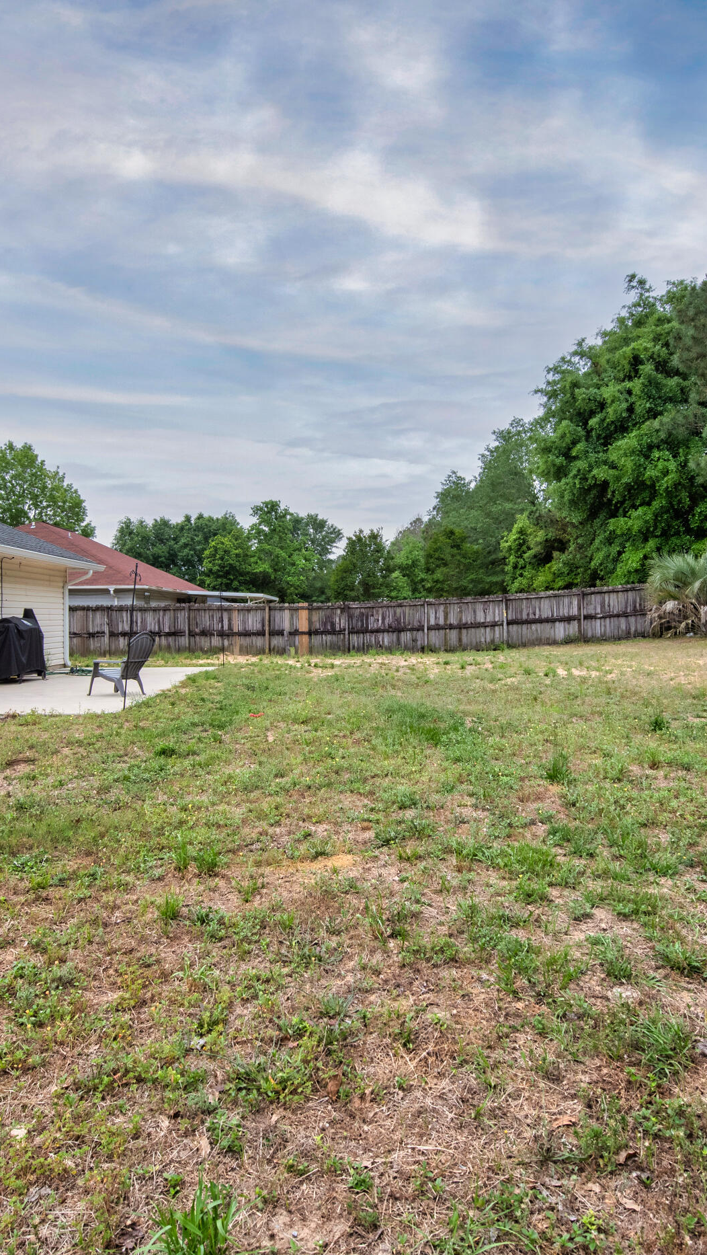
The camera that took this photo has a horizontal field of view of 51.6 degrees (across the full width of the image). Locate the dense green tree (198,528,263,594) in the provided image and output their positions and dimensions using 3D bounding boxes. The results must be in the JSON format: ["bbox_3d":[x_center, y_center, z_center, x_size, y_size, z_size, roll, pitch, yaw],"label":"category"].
[{"bbox_3d":[-6.076,-2.100,36.000,3.255,5.642,3.255,0,1,0],"label":"dense green tree"}]

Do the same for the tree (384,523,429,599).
[{"bbox_3d":[2.336,-1.861,31.000,1.993,5.126,2.192,0,1,0],"label":"tree"}]

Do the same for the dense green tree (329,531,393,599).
[{"bbox_3d":[0.280,-1.737,31.000,2.741,4.876,2.741,0,1,0],"label":"dense green tree"}]

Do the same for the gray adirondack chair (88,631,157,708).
[{"bbox_3d":[-3.608,0.573,11.400,0.820,0.980,0.760,0,1,27],"label":"gray adirondack chair"}]

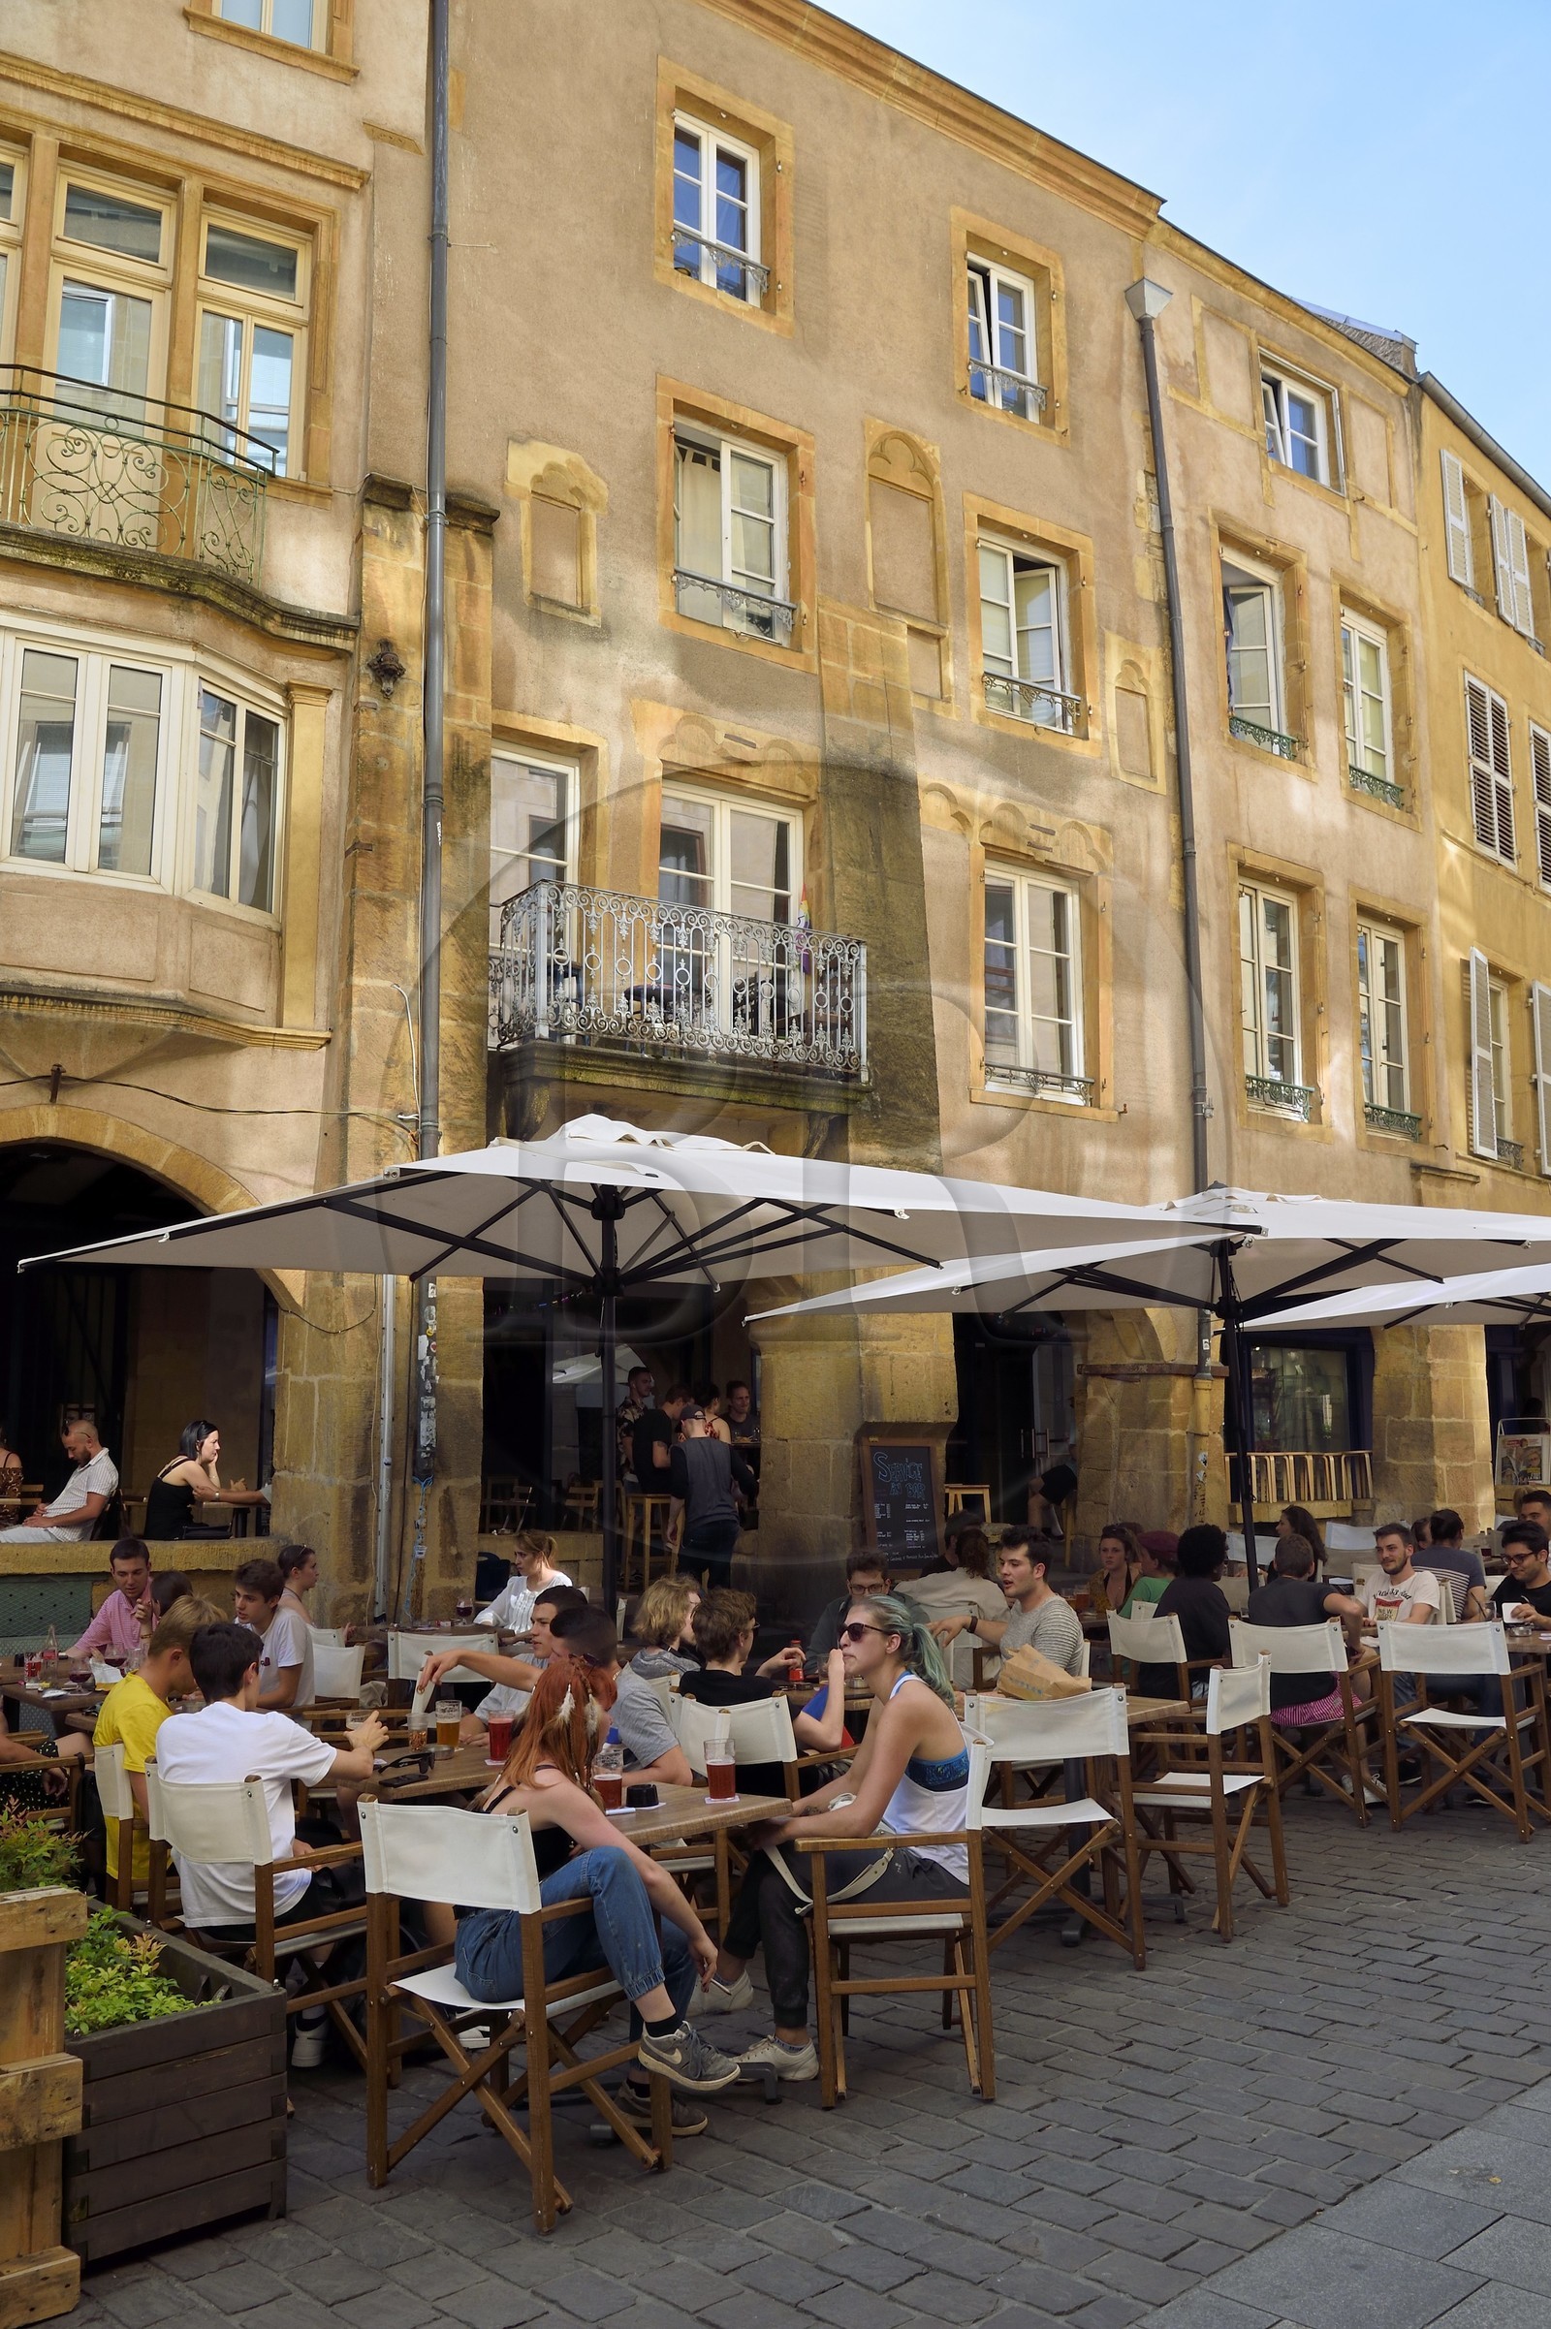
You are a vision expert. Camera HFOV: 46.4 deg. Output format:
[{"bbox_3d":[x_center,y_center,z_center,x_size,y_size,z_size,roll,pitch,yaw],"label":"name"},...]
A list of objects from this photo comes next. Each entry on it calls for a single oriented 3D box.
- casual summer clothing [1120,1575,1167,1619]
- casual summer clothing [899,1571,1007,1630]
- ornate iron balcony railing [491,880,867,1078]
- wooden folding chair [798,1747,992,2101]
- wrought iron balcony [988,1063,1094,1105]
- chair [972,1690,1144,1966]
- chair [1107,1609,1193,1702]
[{"bbox_3d":[1.910,2.297,9.200,0.420,0.480,0.300,8,-13,-44],"label":"casual summer clothing"},{"bbox_3d":[0.794,2.088,8.100,0.470,0.580,0.320,-5,-10,22],"label":"casual summer clothing"},{"bbox_3d":[-0.648,-1.195,12.999,2.723,1.080,0.720,6,-11,-35],"label":"ornate iron balcony railing"},{"bbox_3d":[0.291,1.996,4.914,0.513,0.865,0.575,-1,-10,-6],"label":"wooden folding chair"},{"bbox_3d":[2.277,-0.681,15.494,1.265,0.200,0.090,6,-11,-35],"label":"wrought iron balcony"},{"bbox_3d":[0.870,2.153,5.982,0.575,0.865,0.513,-2,-10,-4],"label":"chair"},{"bbox_3d":[1.961,2.541,8.542,0.513,0.865,0.575,2,-11,-26],"label":"chair"}]

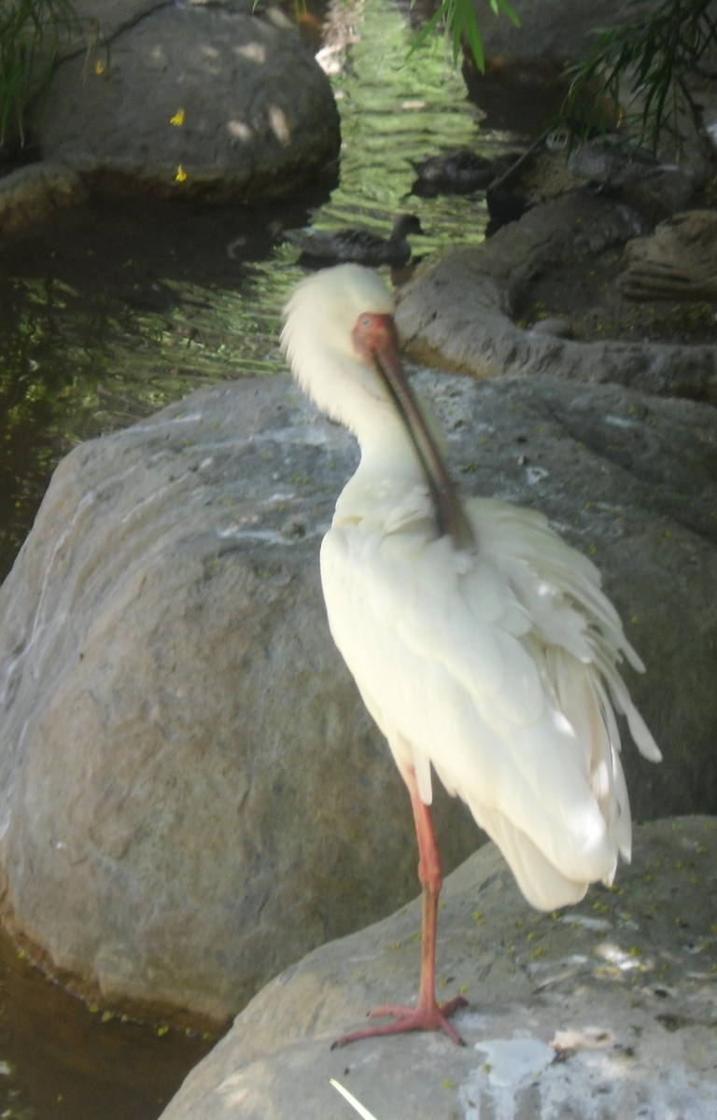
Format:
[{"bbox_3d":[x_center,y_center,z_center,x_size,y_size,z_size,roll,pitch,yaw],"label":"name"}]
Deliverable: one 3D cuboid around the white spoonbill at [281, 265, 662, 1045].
[{"bbox_3d":[0.103,0.081,3.627,0.340,0.715,0.240,-2,14,-10],"label":"white spoonbill"}]

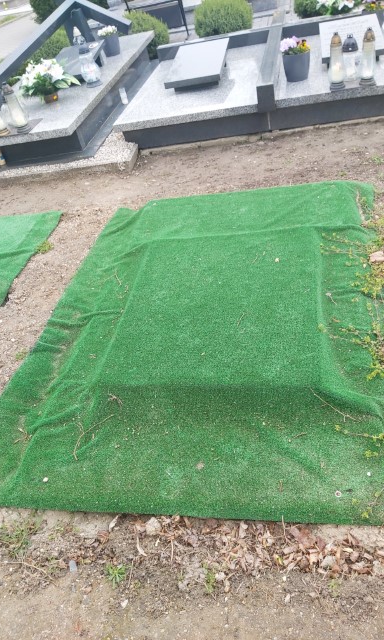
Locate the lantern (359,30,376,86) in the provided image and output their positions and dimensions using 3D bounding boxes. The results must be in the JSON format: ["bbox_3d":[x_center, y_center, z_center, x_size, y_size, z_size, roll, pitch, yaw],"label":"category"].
[{"bbox_3d":[1.175,-1.747,3.185,0.115,0.335,0.115,-1,43,16],"label":"lantern"}]

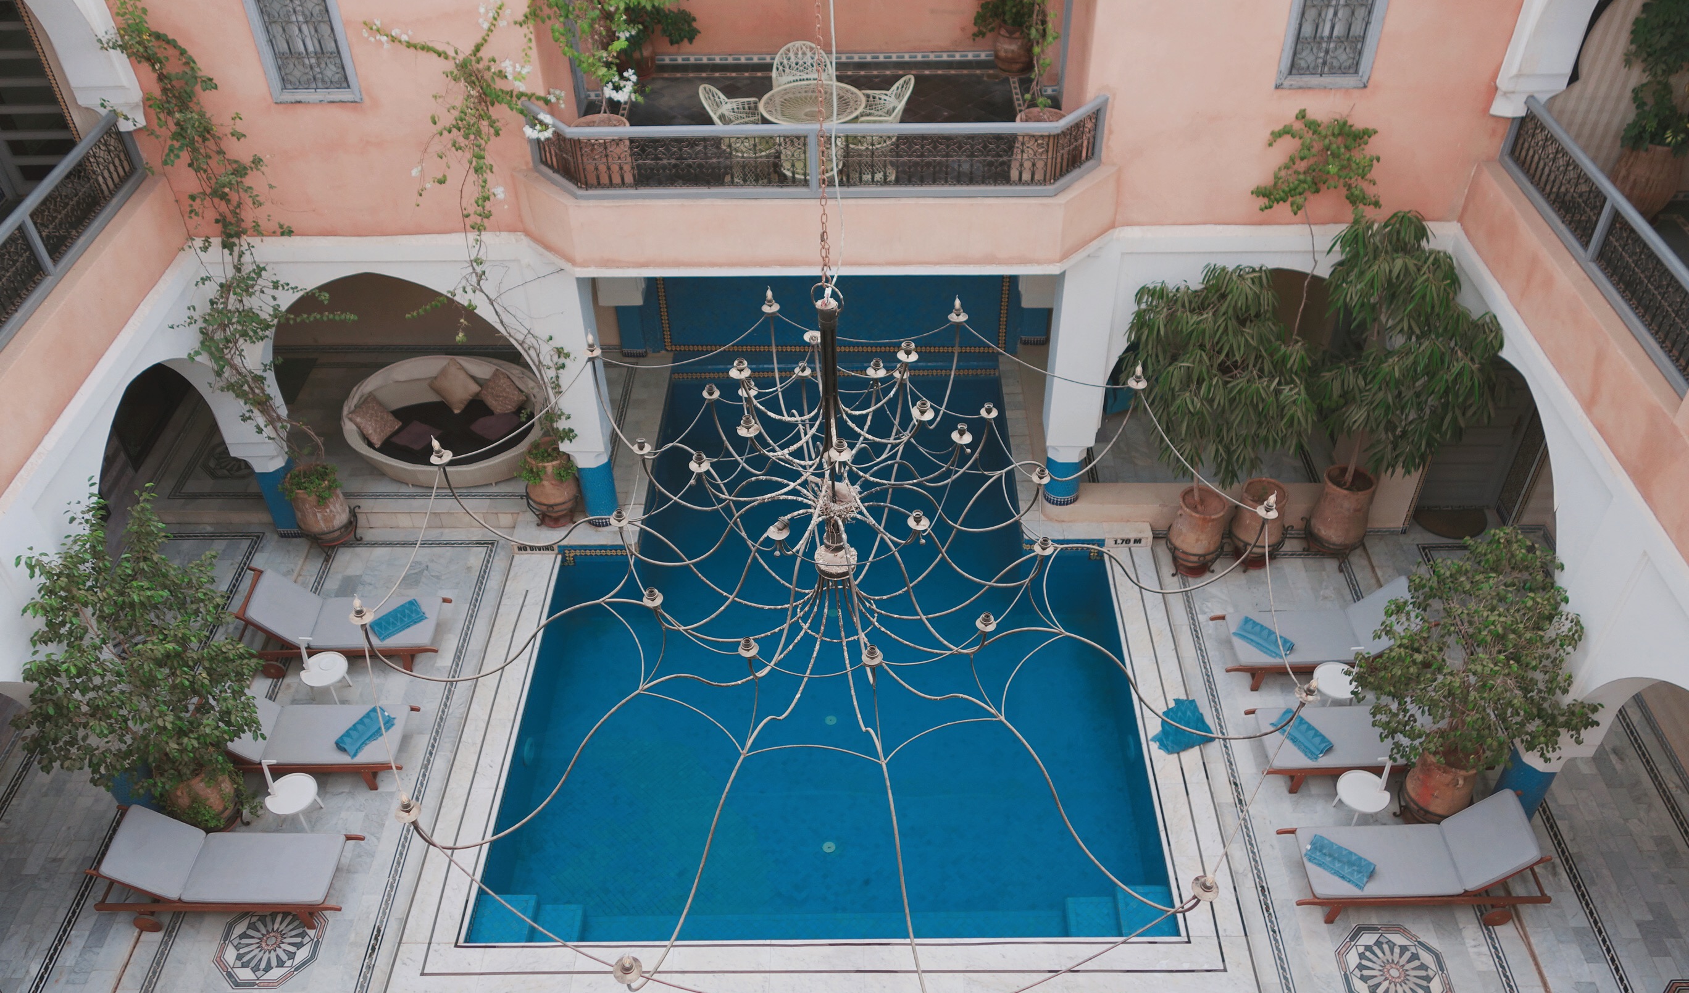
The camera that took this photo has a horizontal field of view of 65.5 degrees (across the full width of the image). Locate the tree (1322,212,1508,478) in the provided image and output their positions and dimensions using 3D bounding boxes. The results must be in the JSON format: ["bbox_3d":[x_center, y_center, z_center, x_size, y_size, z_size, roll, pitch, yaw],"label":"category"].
[{"bbox_3d":[4.848,-1.074,11.653,1.550,3.050,1.400,-1,42,1],"label":"tree"}]

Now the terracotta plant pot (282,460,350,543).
[{"bbox_3d":[-5.751,0.095,14.457,0.600,0.810,0.600,-1,42,1],"label":"terracotta plant pot"}]

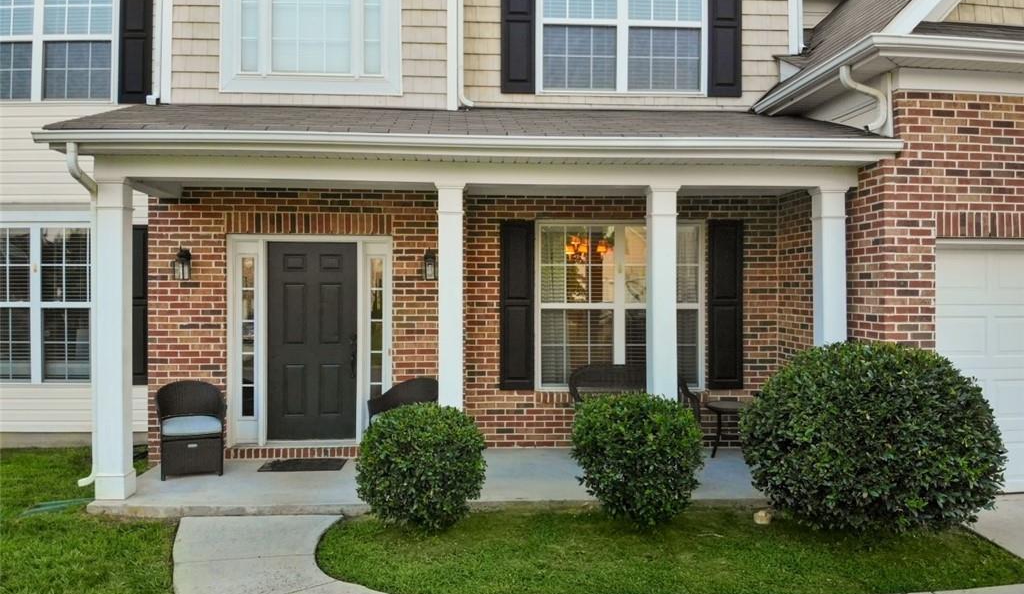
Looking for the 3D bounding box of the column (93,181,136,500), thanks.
[{"bbox_3d":[-3.220,0.340,5.780,0.230,2.550,0.230,0,-1,-3],"label":"column"}]

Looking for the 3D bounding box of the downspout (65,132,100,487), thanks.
[{"bbox_3d":[-3.385,0.190,5.560,0.210,2.700,0.420,0,-1,-3],"label":"downspout"}]

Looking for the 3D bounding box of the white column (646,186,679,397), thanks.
[{"bbox_3d":[1.270,0.345,6.030,0.230,2.550,0.230,0,-1,-3],"label":"white column"}]

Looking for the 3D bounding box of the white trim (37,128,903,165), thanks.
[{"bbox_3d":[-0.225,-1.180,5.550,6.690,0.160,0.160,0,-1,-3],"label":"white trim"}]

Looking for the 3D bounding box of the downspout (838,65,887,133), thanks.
[{"bbox_3d":[2.900,-1.630,5.870,0.360,0.540,0.085,0,0,-3],"label":"downspout"}]

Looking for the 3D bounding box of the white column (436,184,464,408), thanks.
[{"bbox_3d":[-0.500,0.350,5.800,0.220,2.540,0.220,0,0,-3],"label":"white column"}]

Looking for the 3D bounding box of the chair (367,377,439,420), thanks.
[{"bbox_3d":[-0.990,1.210,6.800,0.610,0.830,0.620,0,-1,37],"label":"chair"}]

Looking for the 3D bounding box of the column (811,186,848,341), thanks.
[{"bbox_3d":[2.720,0.345,6.110,0.230,2.550,0.230,0,-1,-3],"label":"column"}]

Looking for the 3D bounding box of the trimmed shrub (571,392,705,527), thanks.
[{"bbox_3d":[0.920,1.220,5.250,0.960,1.000,0.960,0,0,-3],"label":"trimmed shrub"}]

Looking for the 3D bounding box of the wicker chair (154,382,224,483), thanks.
[{"bbox_3d":[-2.950,1.210,6.530,0.610,0.830,0.620,0,0,-23],"label":"wicker chair"}]

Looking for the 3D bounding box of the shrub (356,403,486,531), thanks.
[{"bbox_3d":[-0.660,1.250,5.200,0.930,0.940,0.930,0,0,-3],"label":"shrub"}]

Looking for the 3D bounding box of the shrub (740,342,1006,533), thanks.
[{"bbox_3d":[2.530,1.030,5.000,1.760,1.380,1.500,0,0,-3],"label":"shrub"}]

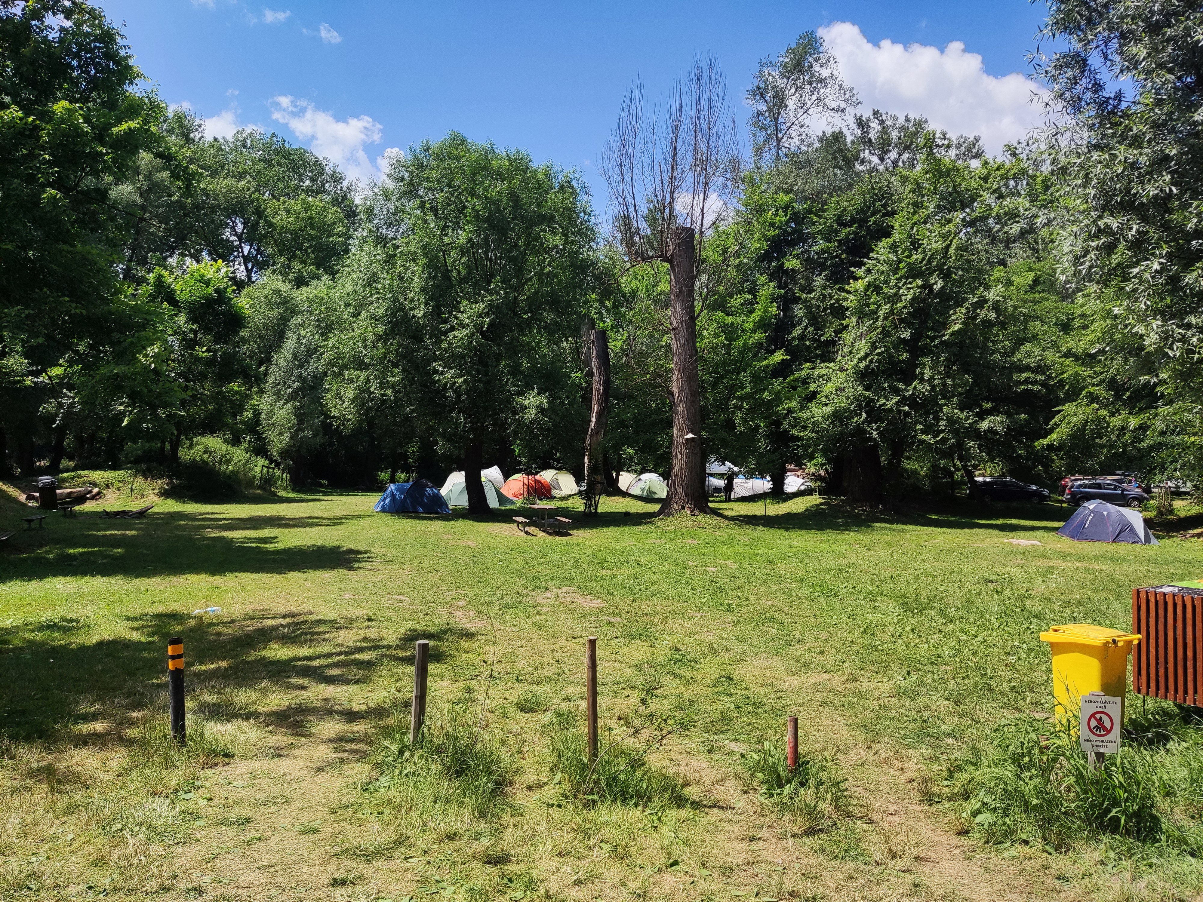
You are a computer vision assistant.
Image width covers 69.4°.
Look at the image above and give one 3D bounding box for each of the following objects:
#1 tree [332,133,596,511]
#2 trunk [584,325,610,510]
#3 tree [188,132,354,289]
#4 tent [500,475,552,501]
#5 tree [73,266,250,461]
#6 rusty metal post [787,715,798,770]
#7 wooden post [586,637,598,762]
[{"bbox_3d":[-5.136,-5.077,35.493,9.300,15.200,9.000,0,-1,0],"label":"tree"},{"bbox_3d":[-0.241,-1.853,44.500,1.300,8.900,1.200,0,-1,0],"label":"trunk"},{"bbox_3d":[-23.374,-10.027,62.000,11.800,26.000,11.000,0,-1,0],"label":"tree"},{"bbox_3d":[-4.171,2.020,48.500,2.600,1.400,2.200,-1,-1,45],"label":"tent"},{"bbox_3d":[-24.781,-4.956,49.000,9.600,11.400,8.500,0,-1,0],"label":"tree"},{"bbox_3d":[1.145,1.760,5.204,0.059,0.345,0.059,0,-1,0],"label":"rusty metal post"},{"bbox_3d":[-0.053,1.525,5.250,0.055,0.810,0.055,-1,-1,0],"label":"wooden post"}]

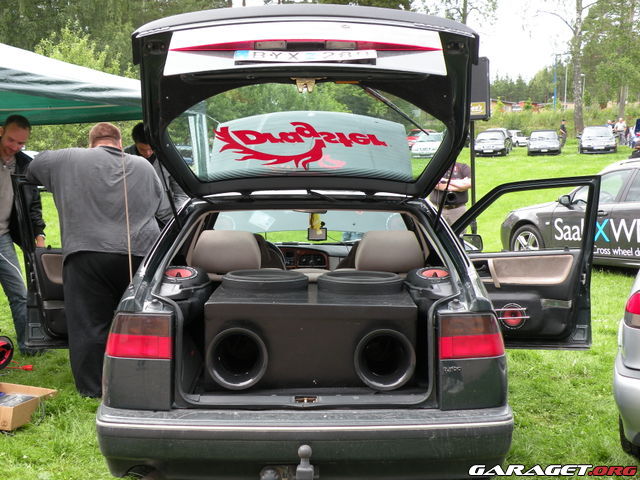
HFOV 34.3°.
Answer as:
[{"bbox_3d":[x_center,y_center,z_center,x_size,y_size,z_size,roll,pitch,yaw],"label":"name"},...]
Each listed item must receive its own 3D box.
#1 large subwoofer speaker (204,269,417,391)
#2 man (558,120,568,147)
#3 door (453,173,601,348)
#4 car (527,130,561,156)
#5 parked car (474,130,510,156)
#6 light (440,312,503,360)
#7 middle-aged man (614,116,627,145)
[{"bbox_3d":[-0.039,0.380,4.500,0.880,0.410,0.580,0,6,-1],"label":"large subwoofer speaker"},{"bbox_3d":[15.417,-6.718,65.500,0.380,1.770,0.500,-5,8,-40],"label":"man"},{"bbox_3d":[1.283,0.135,6.908,1.130,1.140,0.240,1,6,9],"label":"door"},{"bbox_3d":[11.941,-5.142,55.000,1.700,1.400,4.500,1,6,11],"label":"car"},{"bbox_3d":[9.303,-5.203,56.000,1.720,1.400,4.550,1,6,6],"label":"parked car"},{"bbox_3d":[0.597,0.375,4.070,0.280,0.175,0.190,-1,6,-8],"label":"light"},{"bbox_3d":[19.174,-6.903,66.000,0.450,1.770,0.580,-4,8,-35],"label":"middle-aged man"}]

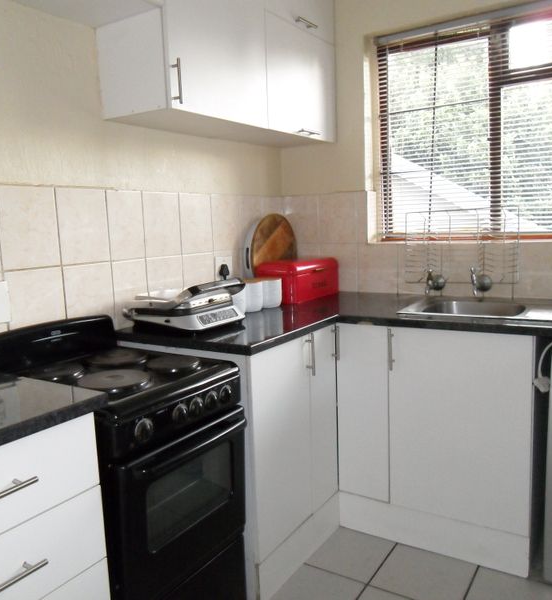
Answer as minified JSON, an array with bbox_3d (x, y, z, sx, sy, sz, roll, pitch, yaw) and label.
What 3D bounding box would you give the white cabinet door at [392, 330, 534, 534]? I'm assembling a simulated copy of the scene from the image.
[{"bbox_3d":[0.649,0.456,1.995,0.497,0.698,0.020,3,9,32],"label":"white cabinet door"}]

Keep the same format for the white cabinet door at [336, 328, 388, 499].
[{"bbox_3d":[0.345,0.441,2.187,0.223,0.698,0.020,3,9,32],"label":"white cabinet door"}]

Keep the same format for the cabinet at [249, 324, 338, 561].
[{"bbox_3d":[-0.159,0.462,2.131,0.589,0.692,0.592,3,9,33],"label":"cabinet"}]

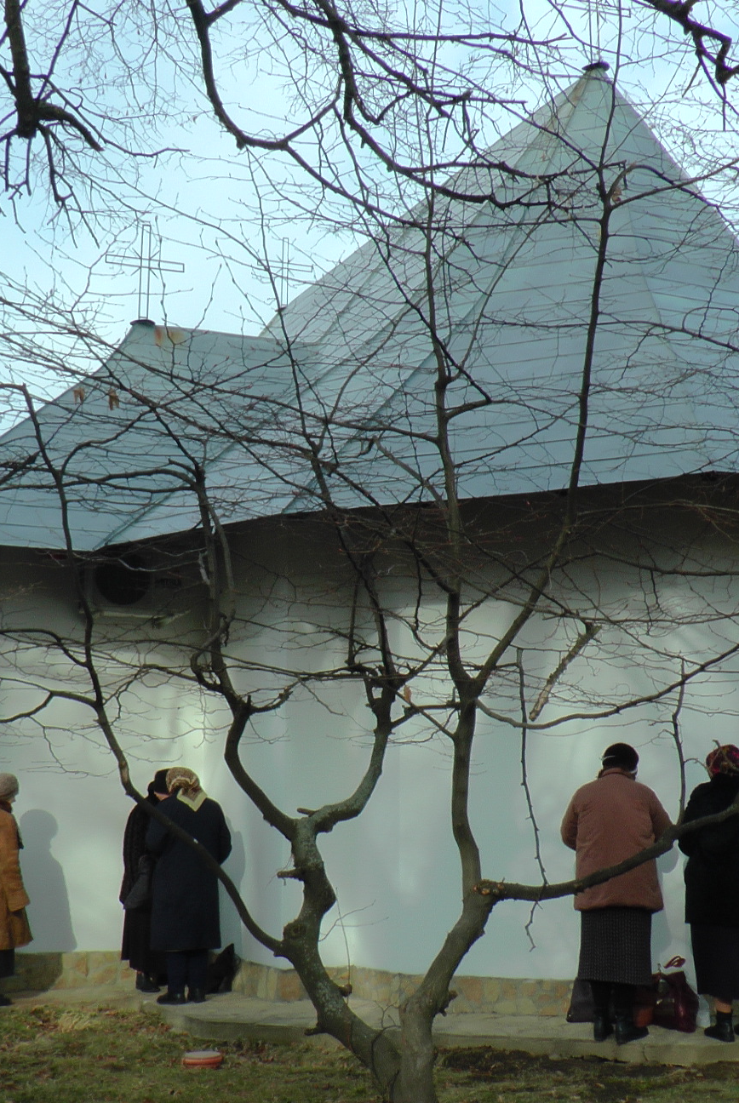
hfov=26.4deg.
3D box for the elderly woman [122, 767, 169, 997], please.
[{"bbox_3d":[-1.560,2.339,11.259,0.500,1.555,0.420,-7,-13,33],"label":"elderly woman"}]

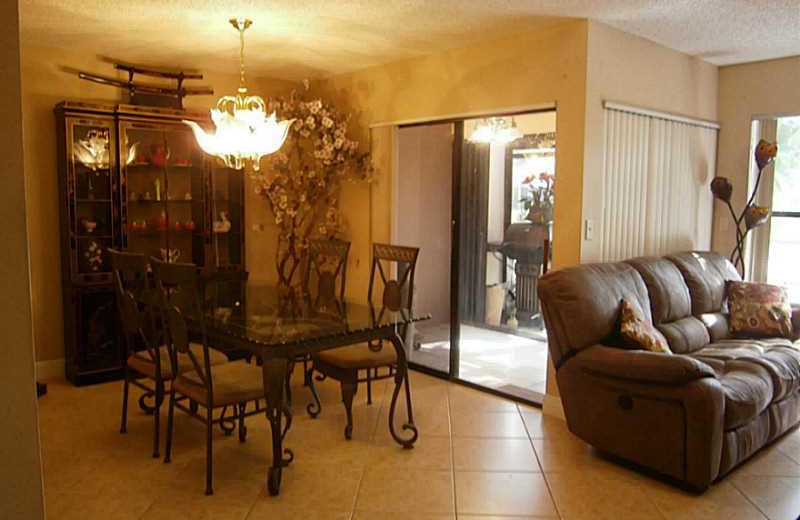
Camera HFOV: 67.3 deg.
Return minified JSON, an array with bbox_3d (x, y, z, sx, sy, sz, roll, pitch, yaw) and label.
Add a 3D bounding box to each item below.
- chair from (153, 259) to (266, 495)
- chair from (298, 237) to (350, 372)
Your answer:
[{"bbox_3d":[-0.895,0.527,3.056,0.500,1.080,0.480,-5,8,-40],"label":"chair"},{"bbox_3d":[-0.648,0.417,4.080,0.500,1.080,0.480,-5,8,-40],"label":"chair"}]

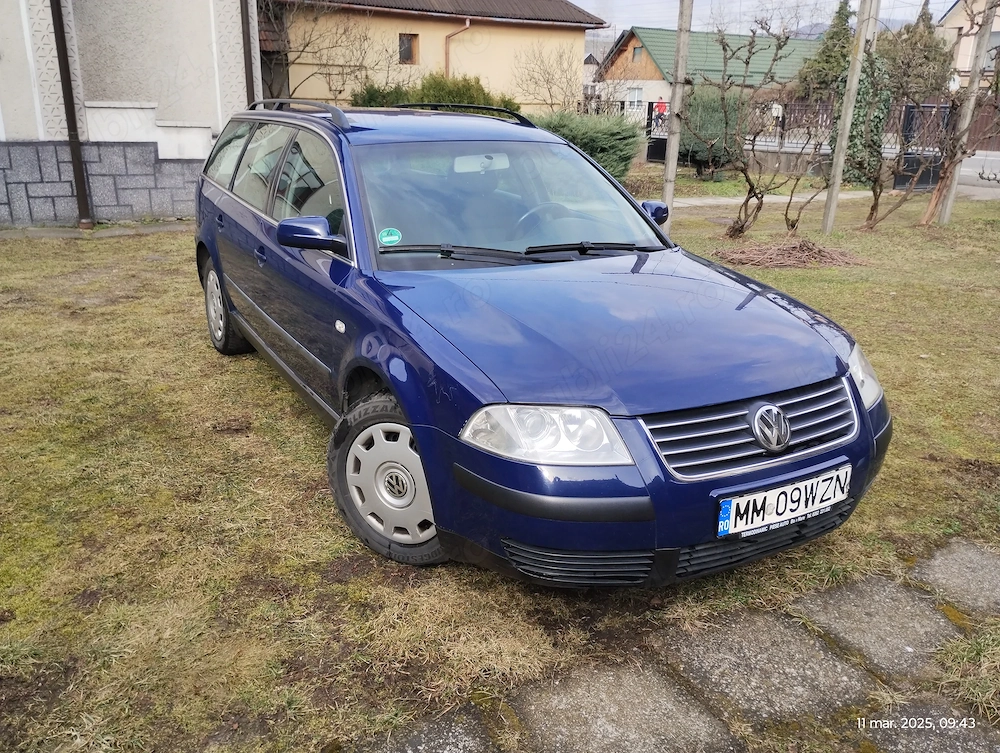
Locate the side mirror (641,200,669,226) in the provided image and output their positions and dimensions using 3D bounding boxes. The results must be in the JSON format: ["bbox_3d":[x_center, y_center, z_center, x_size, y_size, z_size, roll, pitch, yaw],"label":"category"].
[{"bbox_3d":[0.759,-0.752,3.796,0.250,0.150,0.150,-9,21,-29],"label":"side mirror"}]

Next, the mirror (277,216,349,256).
[{"bbox_3d":[-0.694,-0.522,2.985,0.260,0.150,0.150,-9,21,-29],"label":"mirror"}]

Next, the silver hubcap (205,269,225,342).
[{"bbox_3d":[-1.704,-0.429,4.915,0.060,0.430,0.430,-9,21,-29],"label":"silver hubcap"}]

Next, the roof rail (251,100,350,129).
[{"bbox_3d":[-1.107,-1.382,4.215,0.080,0.115,1.840,-9,21,-29],"label":"roof rail"}]

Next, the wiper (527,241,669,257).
[{"bbox_3d":[0.404,-0.525,3.343,0.700,0.060,0.080,-9,21,-29],"label":"wiper"}]

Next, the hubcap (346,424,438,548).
[{"bbox_3d":[-0.326,0.355,2.674,0.425,0.425,0.060,11,20,25],"label":"hubcap"}]

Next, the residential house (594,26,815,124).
[{"bbox_3d":[13.269,-16.550,46.720,13.520,5.910,7.510,-6,20,-22],"label":"residential house"}]

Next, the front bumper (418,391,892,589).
[{"bbox_3d":[0.656,0.262,2.528,1.720,0.460,0.660,-9,21,-29],"label":"front bumper"}]

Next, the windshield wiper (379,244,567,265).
[{"bbox_3d":[-0.098,-0.460,3.069,0.740,0.065,0.100,-9,21,-29],"label":"windshield wiper"}]

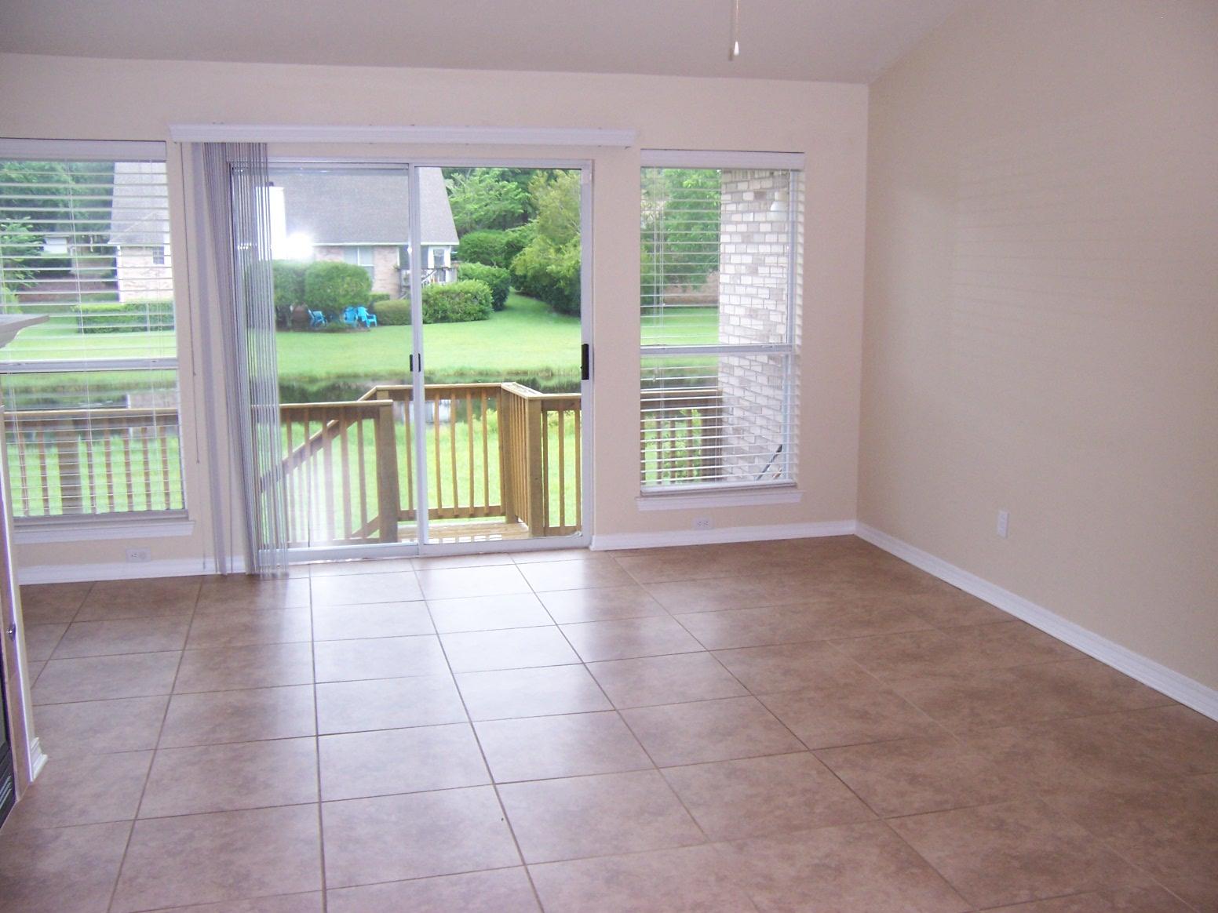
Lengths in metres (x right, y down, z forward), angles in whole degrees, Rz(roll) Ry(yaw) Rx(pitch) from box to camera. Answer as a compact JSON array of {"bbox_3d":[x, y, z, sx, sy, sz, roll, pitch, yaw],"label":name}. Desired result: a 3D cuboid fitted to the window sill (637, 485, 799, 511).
[{"bbox_3d":[0.615,0.231,6.466,0.986,0.081,0.111,-2,10,-14],"label":"window sill"}]

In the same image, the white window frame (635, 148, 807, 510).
[{"bbox_3d":[0.596,-0.711,6.338,0.936,1.841,0.101,-2,10,-14],"label":"white window frame"}]

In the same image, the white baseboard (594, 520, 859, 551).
[{"bbox_3d":[0.658,0.440,6.490,1.569,0.080,0.020,-2,10,-14],"label":"white baseboard"}]

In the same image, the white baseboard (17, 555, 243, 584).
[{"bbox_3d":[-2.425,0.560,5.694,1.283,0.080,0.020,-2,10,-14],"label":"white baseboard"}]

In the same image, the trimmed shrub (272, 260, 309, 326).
[{"bbox_3d":[-11.892,-5.886,42.000,2.221,2.451,2.200,-2,10,-14],"label":"trimmed shrub"}]

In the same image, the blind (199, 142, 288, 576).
[{"bbox_3d":[-1.766,-0.451,5.589,0.337,2.108,0.106,-2,10,-14],"label":"blind"}]

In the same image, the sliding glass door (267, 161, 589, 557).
[{"bbox_3d":[-0.954,-0.478,5.955,1.771,2.037,0.101,-2,10,-14],"label":"sliding glass door"}]

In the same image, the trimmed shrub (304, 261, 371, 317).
[{"bbox_3d":[-9.827,-5.989,42.000,2.469,2.244,2.400,-2,10,-14],"label":"trimmed shrub"}]

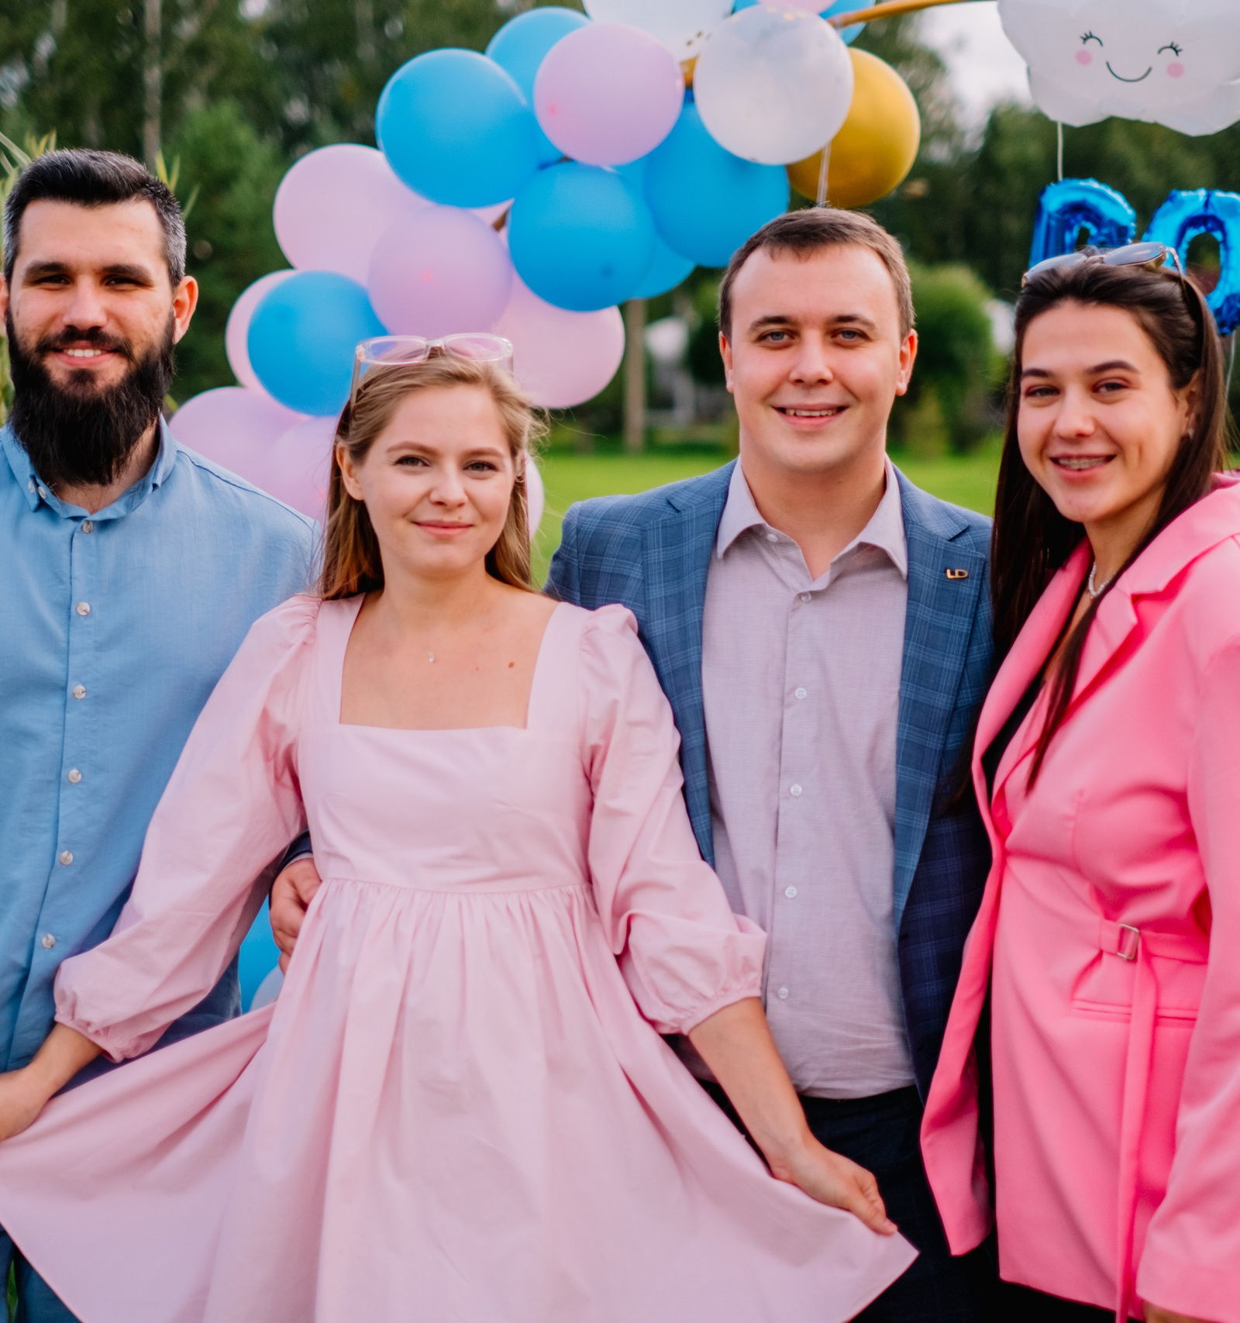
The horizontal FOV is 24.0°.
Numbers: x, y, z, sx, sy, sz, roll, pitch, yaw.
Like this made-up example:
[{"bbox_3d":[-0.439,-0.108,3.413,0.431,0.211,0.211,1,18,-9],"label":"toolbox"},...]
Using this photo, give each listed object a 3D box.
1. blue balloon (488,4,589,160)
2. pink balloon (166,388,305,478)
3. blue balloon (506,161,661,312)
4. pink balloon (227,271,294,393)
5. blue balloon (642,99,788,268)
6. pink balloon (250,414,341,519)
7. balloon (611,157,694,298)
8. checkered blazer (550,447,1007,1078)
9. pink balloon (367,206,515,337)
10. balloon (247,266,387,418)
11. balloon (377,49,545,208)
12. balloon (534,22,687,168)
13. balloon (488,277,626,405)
[{"bbox_3d":[-0.095,-0.830,4.200,0.216,0.221,0.218,0,5,0],"label":"blue balloon"},{"bbox_3d":[-0.545,-0.291,4.200,0.207,0.207,0.216,0,5,0],"label":"pink balloon"},{"bbox_3d":[-0.052,-0.596,4.100,0.207,0.209,0.217,0,5,0],"label":"blue balloon"},{"bbox_3d":[-0.469,-0.469,4.220,0.197,0.197,0.205,0,5,0],"label":"pink balloon"},{"bbox_3d":[0.136,-0.660,4.086,0.206,0.221,0.224,0,5,0],"label":"blue balloon"},{"bbox_3d":[-0.418,-0.241,4.182,0.222,0.226,0.247,0,5,0],"label":"pink balloon"},{"bbox_3d":[0.012,-0.623,4.186,0.207,0.213,0.210,0,5,0],"label":"balloon"},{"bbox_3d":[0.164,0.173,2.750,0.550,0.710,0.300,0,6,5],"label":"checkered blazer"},{"bbox_3d":[-0.251,-0.538,4.099,0.207,0.204,0.230,0,5,0],"label":"pink balloon"},{"bbox_3d":[-0.432,-0.456,4.185,0.206,0.211,0.225,0,5,0],"label":"balloon"},{"bbox_3d":[-0.225,-0.748,4.100,0.235,0.224,0.244,0,5,0],"label":"balloon"},{"bbox_3d":[-0.015,-0.781,4.030,0.210,0.197,0.218,0,5,0],"label":"balloon"},{"bbox_3d":[-0.092,-0.467,4.200,0.205,0.205,0.213,0,5,0],"label":"balloon"}]

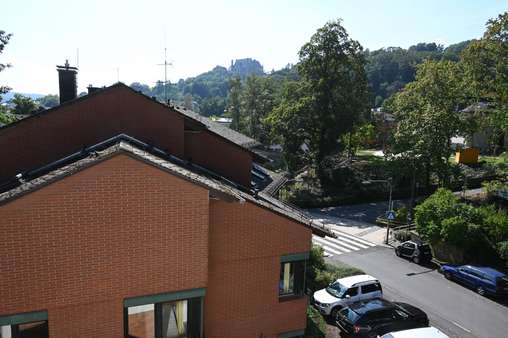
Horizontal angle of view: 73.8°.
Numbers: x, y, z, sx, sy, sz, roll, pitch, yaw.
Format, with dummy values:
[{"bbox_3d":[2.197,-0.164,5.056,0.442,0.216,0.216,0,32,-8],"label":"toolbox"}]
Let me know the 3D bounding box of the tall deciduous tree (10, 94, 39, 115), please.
[{"bbox_3d":[-38.911,-8.529,57.575,5.586,8.137,5.586,-3,10,-34],"label":"tall deciduous tree"}]

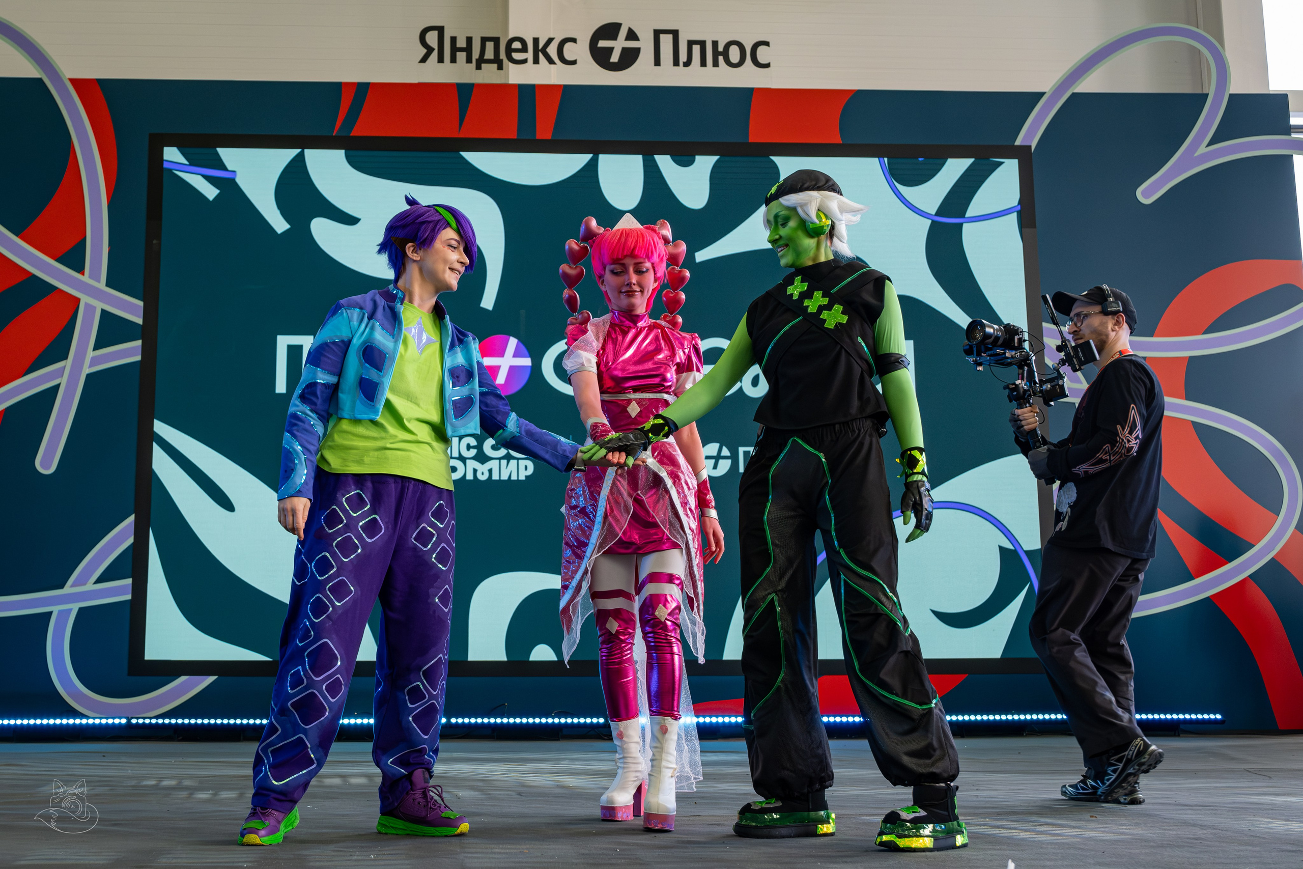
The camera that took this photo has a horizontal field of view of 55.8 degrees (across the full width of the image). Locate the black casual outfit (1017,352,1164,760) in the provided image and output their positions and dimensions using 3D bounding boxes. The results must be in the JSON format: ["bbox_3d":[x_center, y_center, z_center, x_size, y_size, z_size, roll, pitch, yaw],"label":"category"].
[{"bbox_3d":[1.439,0.379,4.043,0.460,1.340,0.480,1,-8,-11],"label":"black casual outfit"}]

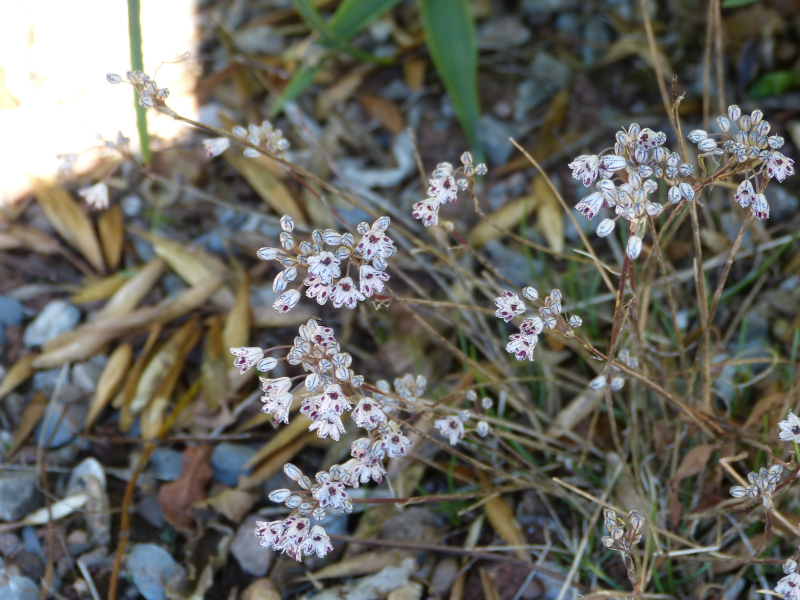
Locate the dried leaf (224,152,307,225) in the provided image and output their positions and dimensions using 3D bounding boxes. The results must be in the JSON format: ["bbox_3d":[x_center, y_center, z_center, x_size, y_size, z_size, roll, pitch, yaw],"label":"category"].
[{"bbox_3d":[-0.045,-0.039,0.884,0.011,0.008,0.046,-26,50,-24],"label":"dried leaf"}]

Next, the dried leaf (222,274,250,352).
[{"bbox_3d":[-0.052,0.004,0.836,0.007,0.008,0.037,2,42,3],"label":"dried leaf"}]

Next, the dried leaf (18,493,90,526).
[{"bbox_3d":[-0.104,0.063,0.773,0.023,0.006,0.005,-20,46,-21],"label":"dried leaf"}]

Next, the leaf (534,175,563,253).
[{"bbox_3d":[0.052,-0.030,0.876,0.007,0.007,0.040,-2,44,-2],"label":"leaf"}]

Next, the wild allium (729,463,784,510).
[{"bbox_3d":[0.094,0.050,0.680,0.014,0.012,0.012,0,42,0],"label":"wild allium"}]

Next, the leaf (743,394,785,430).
[{"bbox_3d":[0.112,0.035,0.791,0.021,0.010,0.005,-32,51,-30],"label":"leaf"}]

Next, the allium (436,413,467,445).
[{"bbox_3d":[0.014,0.035,0.700,0.009,0.008,0.007,10,45,10],"label":"allium"}]

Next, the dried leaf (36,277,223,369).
[{"bbox_3d":[-0.086,0.007,0.821,0.070,0.010,0.014,-20,47,-19],"label":"dried leaf"}]

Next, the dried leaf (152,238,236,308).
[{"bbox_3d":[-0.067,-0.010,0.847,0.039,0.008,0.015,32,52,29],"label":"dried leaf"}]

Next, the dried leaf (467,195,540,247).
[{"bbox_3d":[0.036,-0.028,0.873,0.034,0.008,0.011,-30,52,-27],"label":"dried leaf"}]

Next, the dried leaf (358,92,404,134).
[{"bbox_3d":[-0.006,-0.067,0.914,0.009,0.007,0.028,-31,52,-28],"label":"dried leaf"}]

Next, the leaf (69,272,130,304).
[{"bbox_3d":[-0.099,-0.004,0.849,0.022,0.006,0.007,-26,48,-26],"label":"leaf"}]

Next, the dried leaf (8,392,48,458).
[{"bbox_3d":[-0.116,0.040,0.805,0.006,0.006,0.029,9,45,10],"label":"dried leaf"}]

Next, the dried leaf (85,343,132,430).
[{"bbox_3d":[-0.092,0.027,0.811,0.007,0.007,0.040,9,43,10],"label":"dried leaf"}]

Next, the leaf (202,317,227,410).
[{"bbox_3d":[-0.059,0.020,0.821,0.007,0.008,0.043,-1,42,-2],"label":"leaf"}]

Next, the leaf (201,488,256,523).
[{"bbox_3d":[-0.051,0.061,0.781,0.015,0.008,0.011,26,50,24],"label":"leaf"}]

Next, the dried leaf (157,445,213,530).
[{"bbox_3d":[-0.064,0.057,0.780,0.013,0.012,0.034,7,43,8],"label":"dried leaf"}]

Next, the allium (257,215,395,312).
[{"bbox_3d":[-0.018,-0.009,0.605,0.032,0.022,0.024,0,42,0],"label":"allium"}]

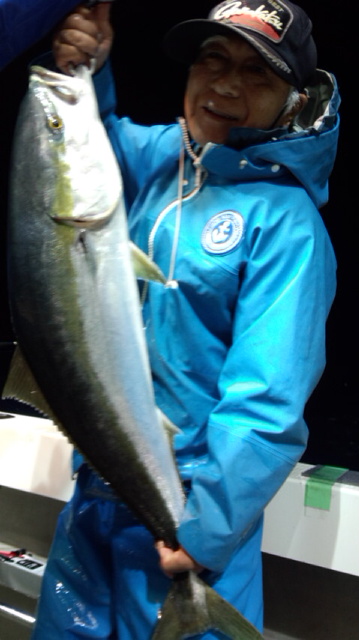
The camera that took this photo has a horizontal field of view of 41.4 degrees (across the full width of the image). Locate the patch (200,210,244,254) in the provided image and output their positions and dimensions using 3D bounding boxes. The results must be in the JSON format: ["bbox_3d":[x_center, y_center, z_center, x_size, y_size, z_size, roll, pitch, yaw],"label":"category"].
[{"bbox_3d":[0.073,-0.147,0.800,0.082,0.082,0.008,24,-1,39],"label":"patch"}]

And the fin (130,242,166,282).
[{"bbox_3d":[-0.049,-0.087,0.730,0.035,0.082,0.017,-41,9,0],"label":"fin"}]

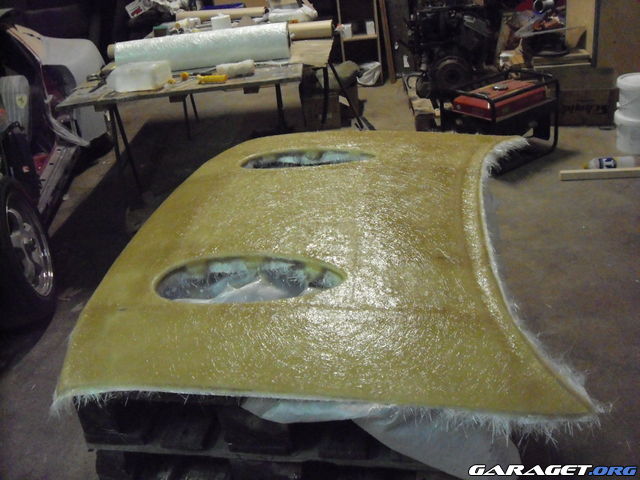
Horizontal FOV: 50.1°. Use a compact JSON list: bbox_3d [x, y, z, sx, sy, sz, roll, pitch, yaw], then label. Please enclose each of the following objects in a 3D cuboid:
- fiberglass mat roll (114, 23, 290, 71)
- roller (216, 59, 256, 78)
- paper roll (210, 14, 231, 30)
[{"bbox_3d":[-0.679,-1.107,4.003,1.000,0.203,0.203,-7,26,-3],"label":"fiberglass mat roll"},{"bbox_3d":[-0.462,-0.938,3.763,0.215,0.071,0.071,-11,27,-11],"label":"roller"},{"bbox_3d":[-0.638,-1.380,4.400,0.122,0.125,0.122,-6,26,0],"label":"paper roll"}]

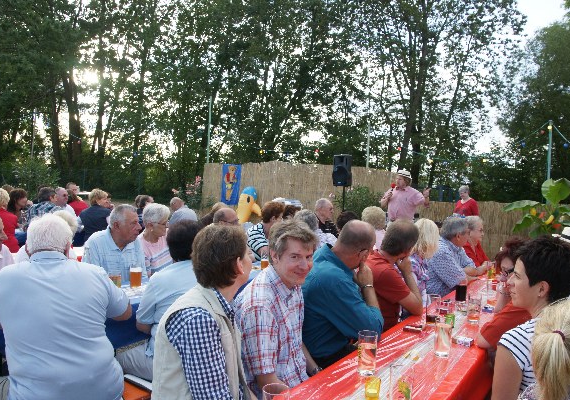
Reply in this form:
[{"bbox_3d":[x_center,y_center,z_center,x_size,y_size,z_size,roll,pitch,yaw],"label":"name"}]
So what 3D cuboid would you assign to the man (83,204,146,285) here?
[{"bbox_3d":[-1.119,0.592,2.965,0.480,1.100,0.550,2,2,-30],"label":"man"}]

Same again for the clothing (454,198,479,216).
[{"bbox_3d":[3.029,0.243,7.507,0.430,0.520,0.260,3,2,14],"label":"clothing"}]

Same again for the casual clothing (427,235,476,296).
[{"bbox_3d":[1.227,0.549,3.357,0.380,0.510,0.440,3,2,6],"label":"casual clothing"}]

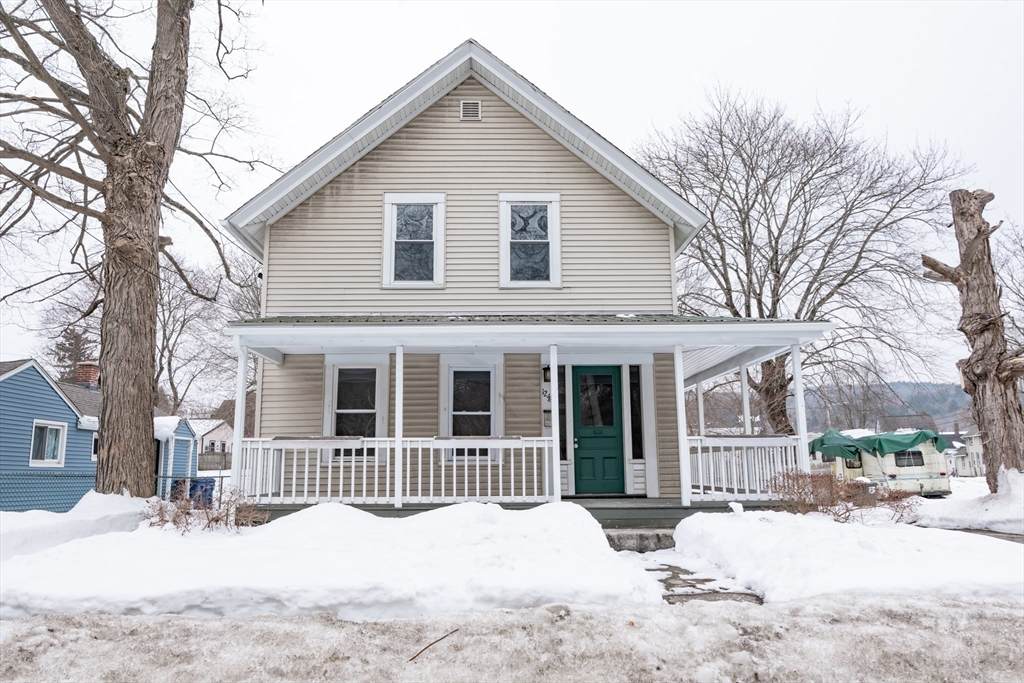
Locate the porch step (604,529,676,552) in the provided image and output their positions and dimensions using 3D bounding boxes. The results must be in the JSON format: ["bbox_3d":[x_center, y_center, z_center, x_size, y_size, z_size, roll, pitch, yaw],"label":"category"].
[{"bbox_3d":[1.566,2.487,8.853,1.200,0.260,0.500,0,-10,-1],"label":"porch step"}]

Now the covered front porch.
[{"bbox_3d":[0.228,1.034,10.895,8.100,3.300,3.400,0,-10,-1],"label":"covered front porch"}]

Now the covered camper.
[{"bbox_3d":[14.296,5.005,28.248,2.400,2.600,6.000,-1,-10,4],"label":"covered camper"}]

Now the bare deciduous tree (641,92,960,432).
[{"bbox_3d":[10.759,-1.932,25.965,13.200,15.300,12.000,0,-10,-1],"label":"bare deciduous tree"}]

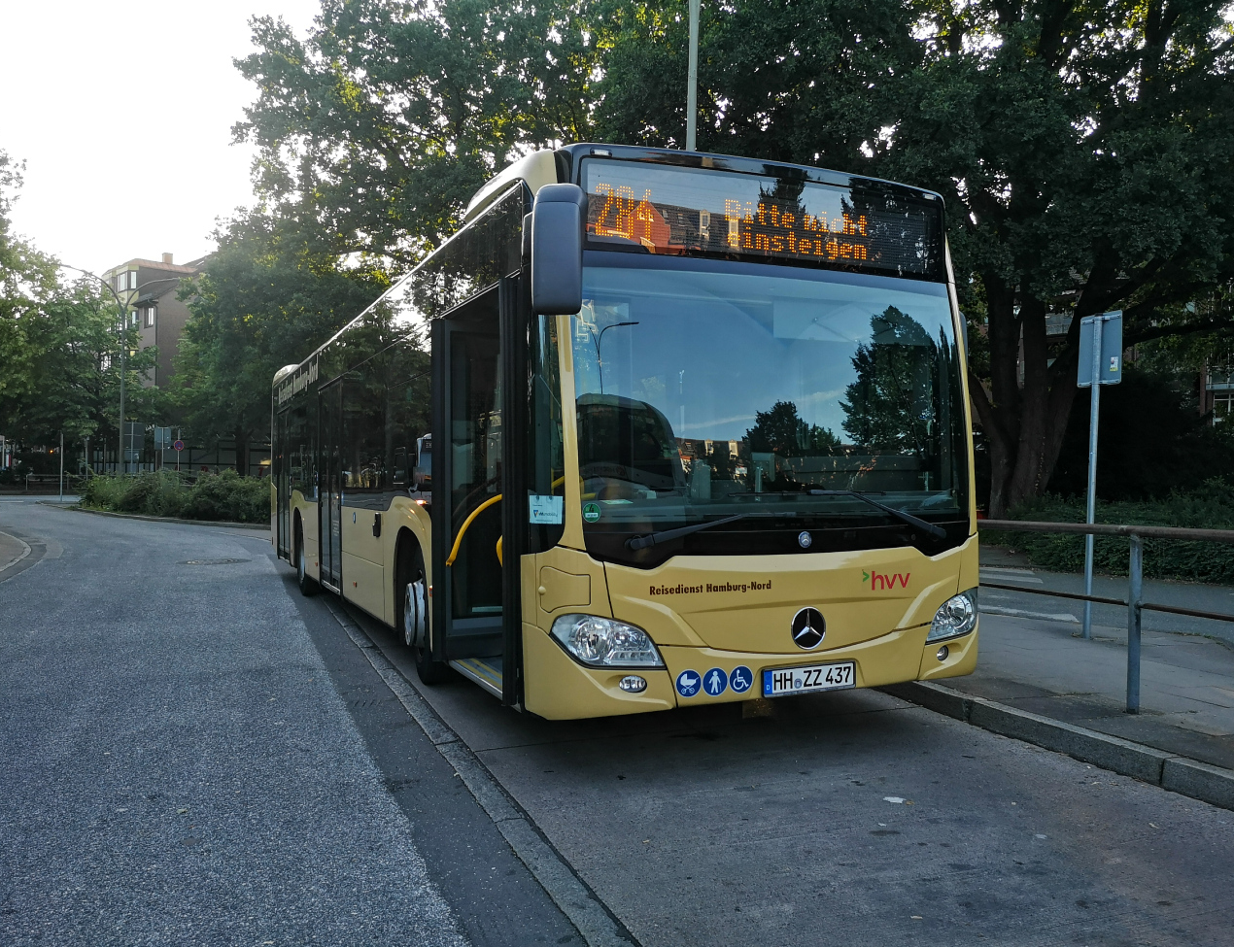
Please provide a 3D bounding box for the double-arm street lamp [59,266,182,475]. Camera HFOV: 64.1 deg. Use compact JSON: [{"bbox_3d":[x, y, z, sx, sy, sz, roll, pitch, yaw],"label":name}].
[{"bbox_3d":[-19.100,-3.350,38.000,4.600,9.400,0.450,0,0,-27],"label":"double-arm street lamp"}]

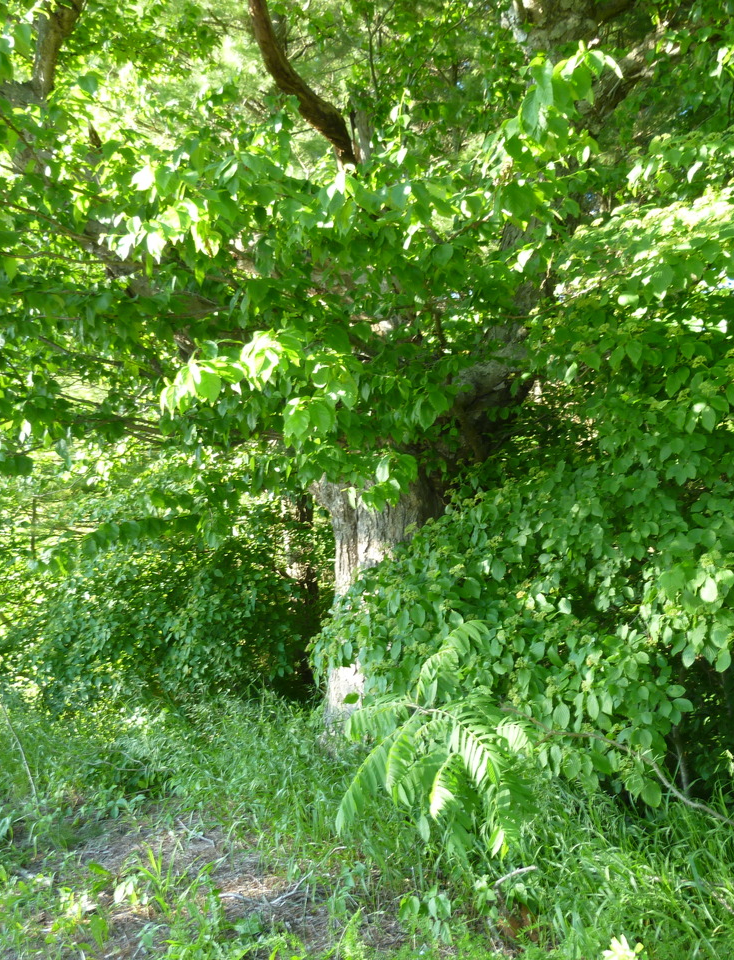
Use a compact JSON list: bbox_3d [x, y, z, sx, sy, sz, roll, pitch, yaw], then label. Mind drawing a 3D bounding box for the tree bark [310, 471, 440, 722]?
[{"bbox_3d":[0.073,0.720,5.400,0.750,1.500,0.720,0,1,0],"label":"tree bark"}]

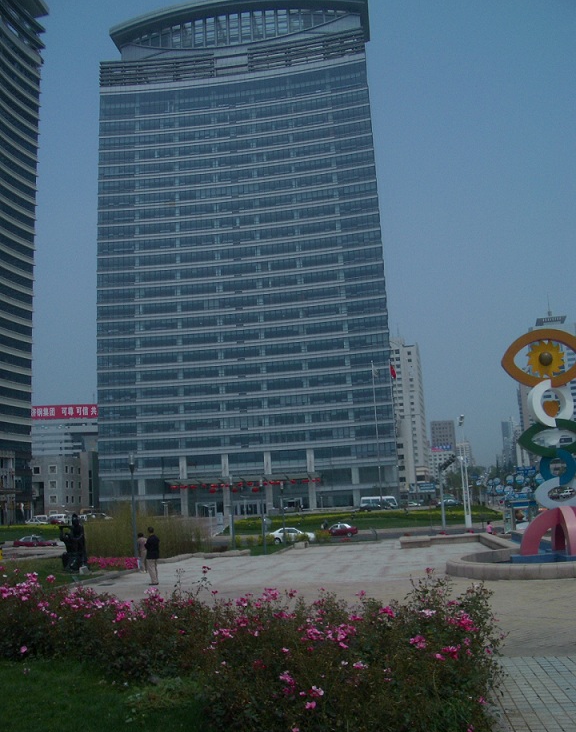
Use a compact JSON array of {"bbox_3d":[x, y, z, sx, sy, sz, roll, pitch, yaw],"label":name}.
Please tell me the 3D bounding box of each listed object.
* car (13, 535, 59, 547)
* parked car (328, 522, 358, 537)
[{"bbox_3d":[-25.963,18.287,80.000,4.450,1.430,1.700,-5,-12,11],"label":"car"},{"bbox_3d":[5.357,16.979,80.000,4.300,1.420,1.680,-5,-12,11],"label":"parked car"}]

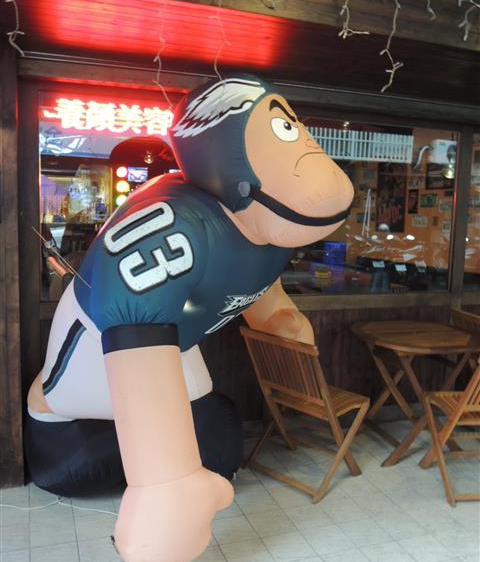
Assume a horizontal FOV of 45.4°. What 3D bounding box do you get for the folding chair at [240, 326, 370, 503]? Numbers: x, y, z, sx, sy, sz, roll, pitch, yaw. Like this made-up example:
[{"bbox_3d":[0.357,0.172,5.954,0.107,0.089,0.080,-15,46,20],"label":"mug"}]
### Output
[{"bbox_3d":[0.368,0.697,3.287,0.515,0.860,0.540,9,10,44],"label":"folding chair"}]

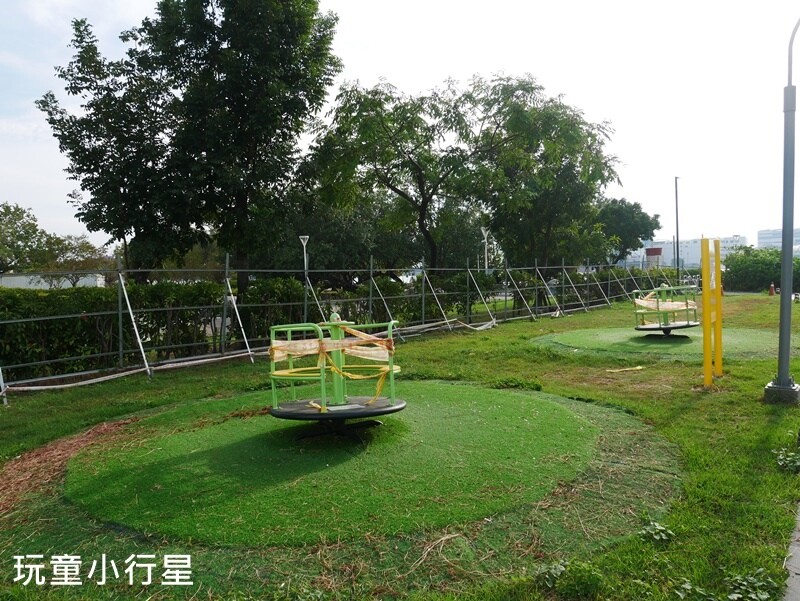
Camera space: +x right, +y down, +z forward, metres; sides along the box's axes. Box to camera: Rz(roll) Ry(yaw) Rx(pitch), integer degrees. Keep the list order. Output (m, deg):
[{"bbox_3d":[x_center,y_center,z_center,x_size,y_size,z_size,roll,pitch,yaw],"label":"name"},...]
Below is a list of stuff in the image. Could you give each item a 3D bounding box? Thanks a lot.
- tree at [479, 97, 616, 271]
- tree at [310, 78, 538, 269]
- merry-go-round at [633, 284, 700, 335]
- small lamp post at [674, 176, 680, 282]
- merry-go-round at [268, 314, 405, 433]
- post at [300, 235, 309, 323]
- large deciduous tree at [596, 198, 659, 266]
[{"bbox_3d":[7.441,-5.096,28.000,7.200,10.600,7.200,-3,2,0],"label":"tree"},{"bbox_3d":[1.037,-4.404,23.500,9.400,10.000,9.000,-3,2,0],"label":"tree"},{"bbox_3d":[6.503,0.220,13.475,1.480,1.250,1.480,-3,2,0],"label":"merry-go-round"},{"bbox_3d":[17.031,-3.982,34.000,0.400,7.100,0.220,-2,2,6],"label":"small lamp post"},{"bbox_3d":[-0.671,0.778,6.075,1.480,1.260,1.480,-3,2,0],"label":"merry-go-round"},{"bbox_3d":[-3.719,-0.852,21.500,0.400,3.500,0.400,-3,2,0],"label":"post"},{"bbox_3d":[14.692,-3.697,36.000,4.600,6.100,4.600,-3,2,0],"label":"large deciduous tree"}]

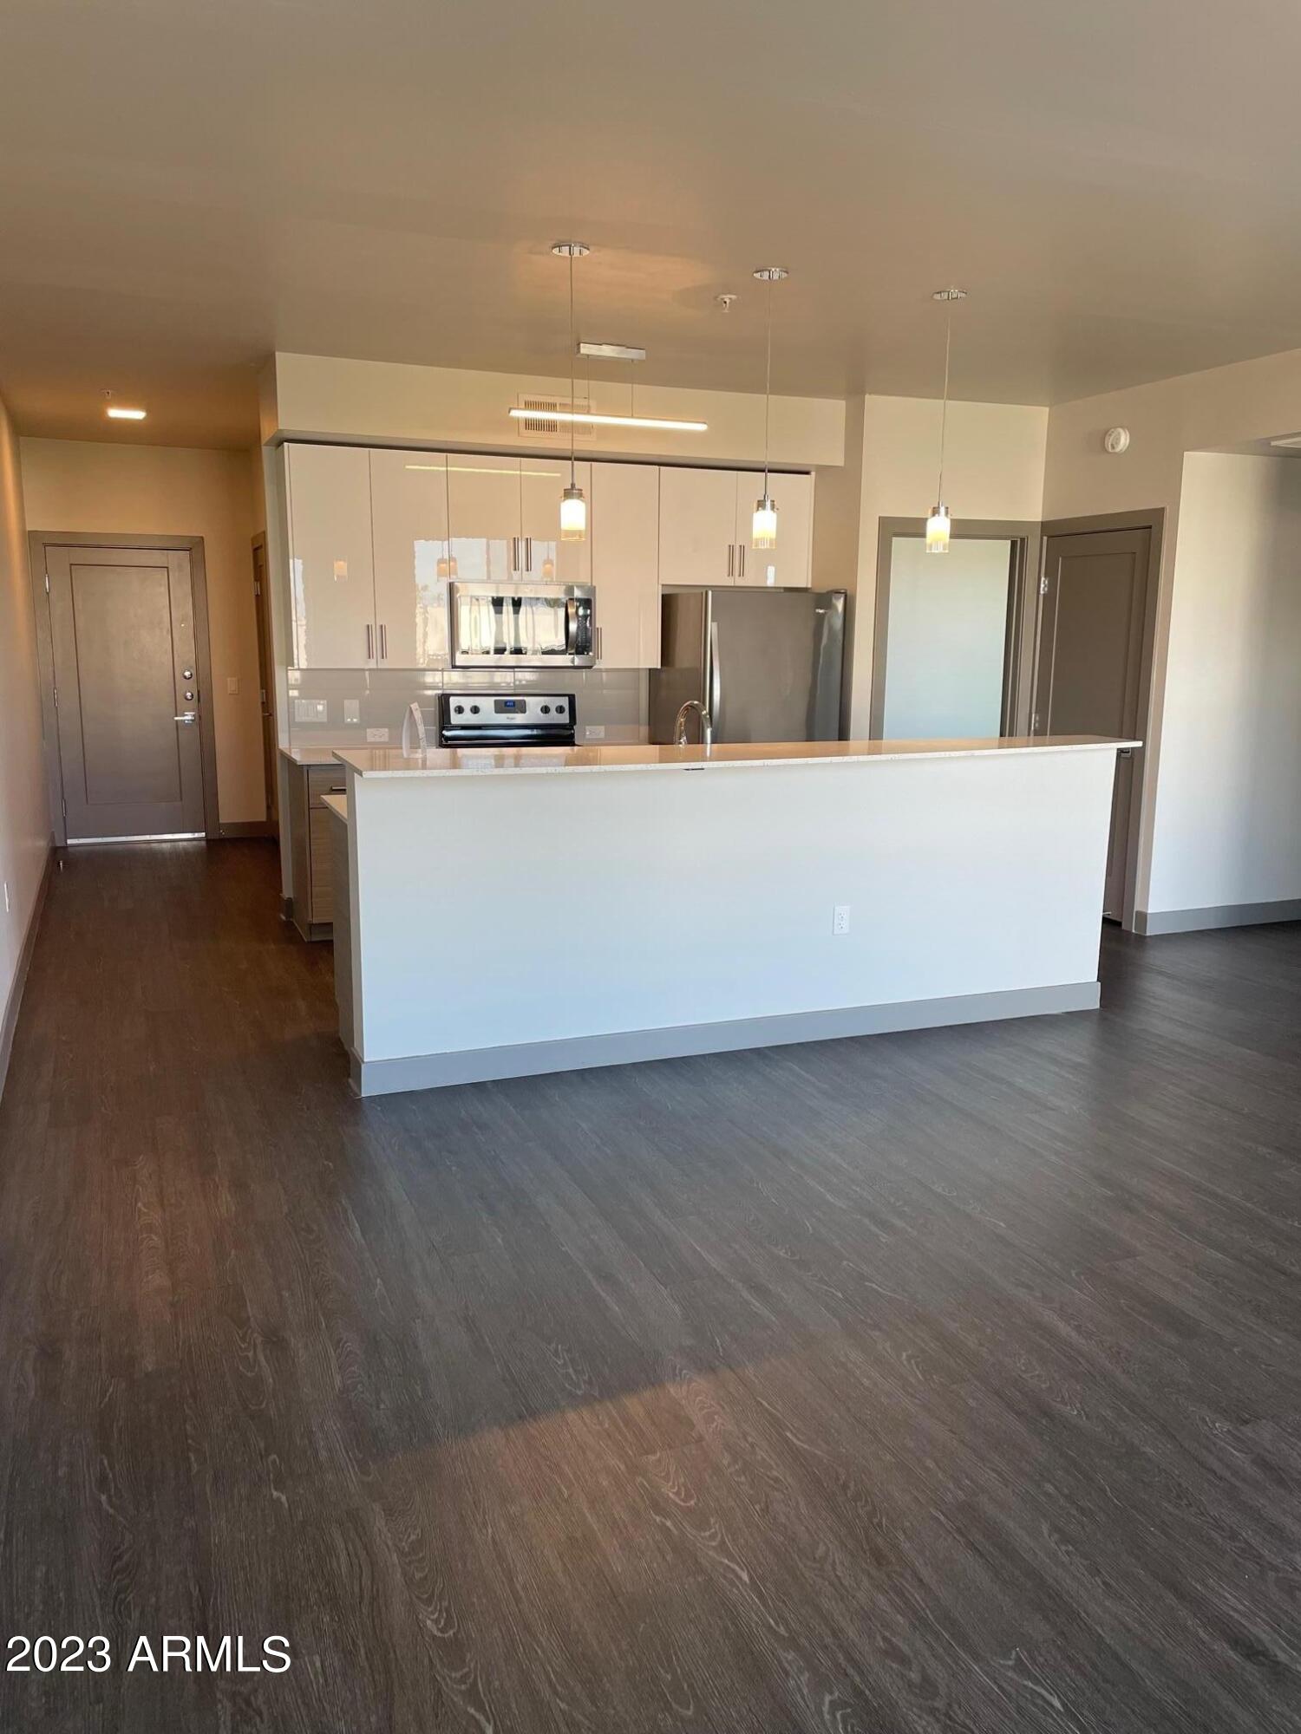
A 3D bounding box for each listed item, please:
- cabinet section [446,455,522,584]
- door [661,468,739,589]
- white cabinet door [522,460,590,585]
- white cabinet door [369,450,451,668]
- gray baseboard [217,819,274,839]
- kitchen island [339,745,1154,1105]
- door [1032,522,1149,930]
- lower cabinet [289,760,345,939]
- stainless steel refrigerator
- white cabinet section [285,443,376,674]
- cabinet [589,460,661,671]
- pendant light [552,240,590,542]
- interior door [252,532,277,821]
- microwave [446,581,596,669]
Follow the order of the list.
[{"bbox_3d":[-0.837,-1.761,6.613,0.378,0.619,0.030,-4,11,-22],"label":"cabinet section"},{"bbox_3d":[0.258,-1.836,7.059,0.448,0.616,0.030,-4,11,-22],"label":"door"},{"bbox_3d":[-0.487,-1.795,6.804,0.388,0.624,0.030,-4,11,-22],"label":"white cabinet door"},{"bbox_3d":[-1.199,-1.537,6.557,0.379,1.055,0.030,-4,11,-22],"label":"white cabinet door"},{"bbox_3d":[-2.978,-0.270,9.542,0.335,0.117,0.020,-4,11,-22],"label":"gray baseboard"},{"bbox_3d":[0.377,0.070,5.162,3.160,1.096,0.775,-4,11,-22],"label":"kitchen island"},{"bbox_3d":[2.353,-0.757,7.047,0.045,2.024,0.807,-4,11,-22],"label":"door"},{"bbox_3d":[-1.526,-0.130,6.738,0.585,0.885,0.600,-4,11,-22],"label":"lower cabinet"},{"bbox_3d":[0.517,-0.652,7.271,0.796,1.732,0.825,-4,11,-22],"label":"stainless steel refrigerator"},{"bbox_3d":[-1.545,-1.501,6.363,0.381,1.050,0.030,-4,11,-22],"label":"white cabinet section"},{"bbox_3d":[-0.124,-1.607,6.990,0.400,1.055,0.030,-4,11,-22],"label":"cabinet"},{"bbox_3d":[-0.254,-1.528,4.247,0.121,0.905,0.121,0,10,0],"label":"pendant light"},{"bbox_3d":[-2.649,-1.190,9.051,0.060,2.090,0.760,-4,11,-22],"label":"interior door"},{"bbox_3d":[-0.730,-1.281,6.934,0.761,0.425,0.410,-4,11,-22],"label":"microwave"}]

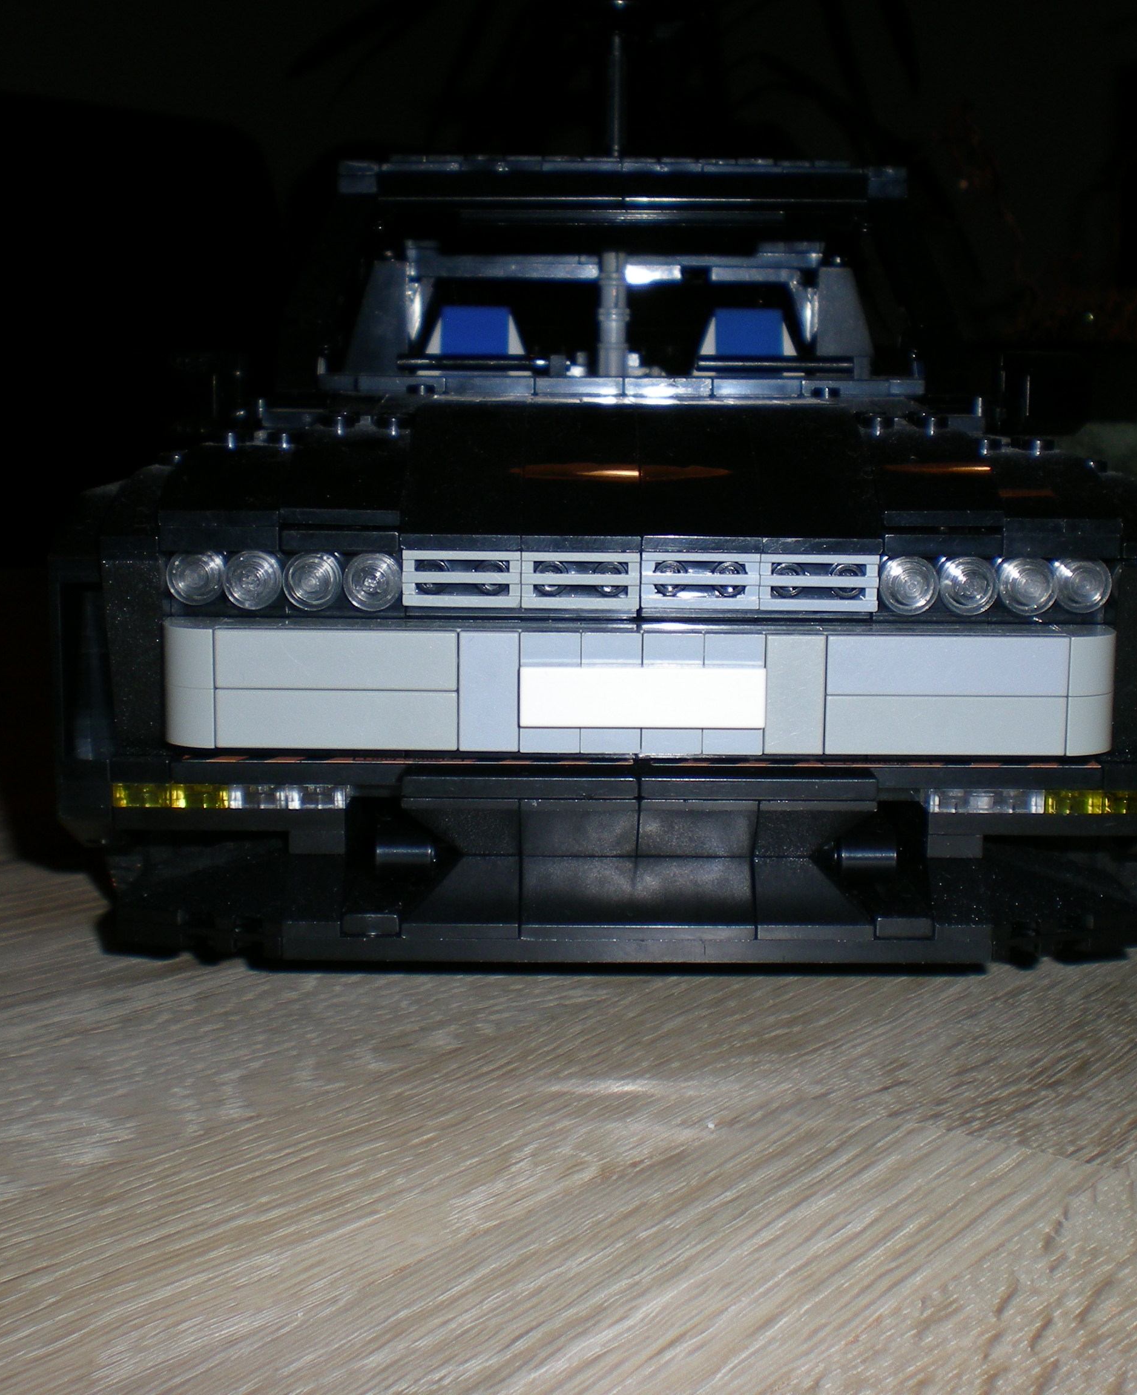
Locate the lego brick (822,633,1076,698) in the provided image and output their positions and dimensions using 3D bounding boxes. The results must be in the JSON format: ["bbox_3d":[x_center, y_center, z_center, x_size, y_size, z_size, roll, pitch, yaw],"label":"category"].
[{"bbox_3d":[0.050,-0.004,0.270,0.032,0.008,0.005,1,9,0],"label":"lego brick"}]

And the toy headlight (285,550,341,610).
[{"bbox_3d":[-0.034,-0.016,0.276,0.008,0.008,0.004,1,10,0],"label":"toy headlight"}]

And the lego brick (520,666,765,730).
[{"bbox_3d":[0.010,0.000,0.266,0.032,0.008,0.003,1,10,0],"label":"lego brick"}]

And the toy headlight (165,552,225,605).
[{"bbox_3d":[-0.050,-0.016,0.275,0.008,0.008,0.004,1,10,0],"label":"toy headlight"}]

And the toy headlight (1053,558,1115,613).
[{"bbox_3d":[0.069,-0.015,0.278,0.008,0.008,0.005,1,9,0],"label":"toy headlight"}]

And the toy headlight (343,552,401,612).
[{"bbox_3d":[-0.026,-0.016,0.275,0.008,0.008,0.005,1,9,0],"label":"toy headlight"}]

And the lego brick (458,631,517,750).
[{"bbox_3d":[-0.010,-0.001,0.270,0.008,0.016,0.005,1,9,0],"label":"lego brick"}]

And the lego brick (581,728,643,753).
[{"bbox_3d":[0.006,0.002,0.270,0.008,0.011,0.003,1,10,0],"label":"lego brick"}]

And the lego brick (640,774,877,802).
[{"bbox_3d":[0.026,0.012,0.282,0.032,0.003,0.009,1,9,0],"label":"lego brick"}]

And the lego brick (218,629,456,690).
[{"bbox_3d":[-0.030,-0.005,0.269,0.032,0.008,0.003,1,10,0],"label":"lego brick"}]

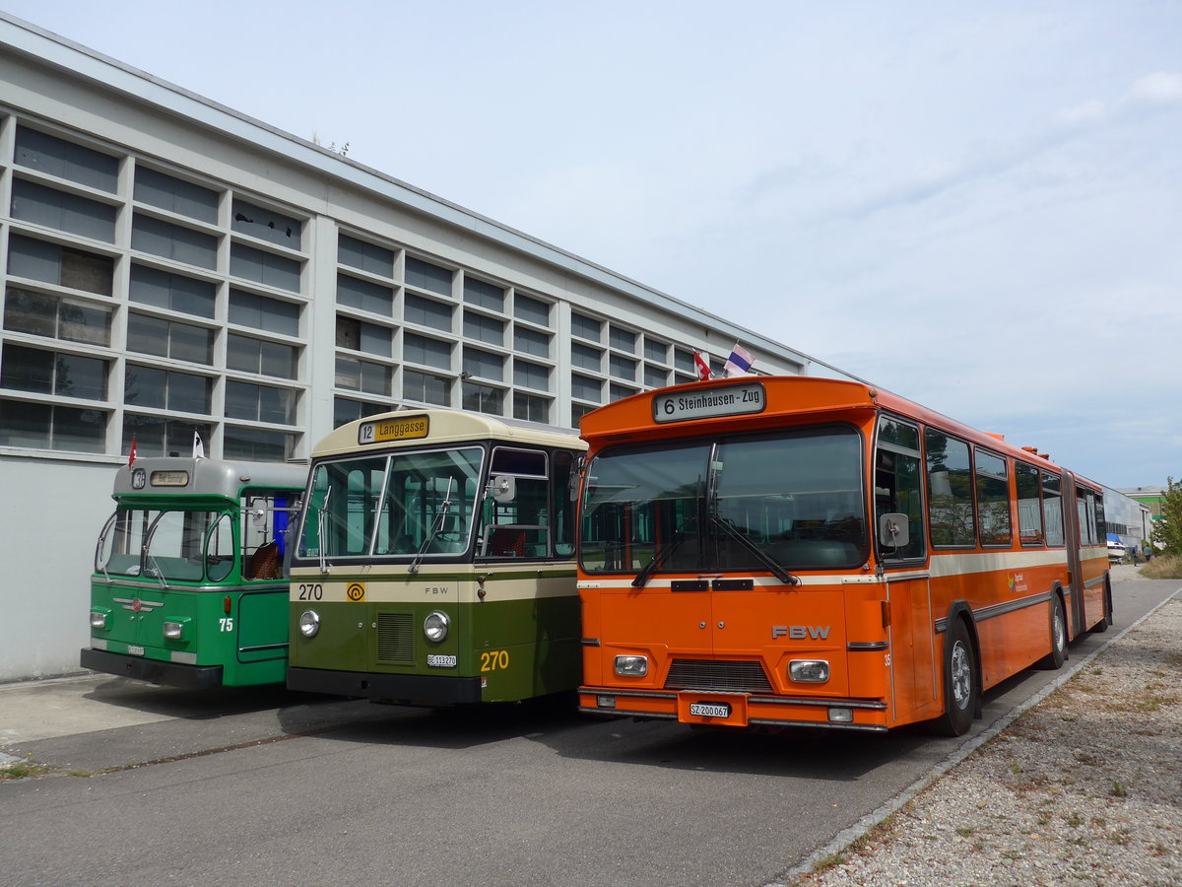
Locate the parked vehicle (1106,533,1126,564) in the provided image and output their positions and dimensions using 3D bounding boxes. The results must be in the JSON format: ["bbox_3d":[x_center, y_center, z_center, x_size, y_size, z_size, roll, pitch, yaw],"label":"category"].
[{"bbox_3d":[43.742,8.941,84.000,2.300,2.650,5.800,-1,-7,-5],"label":"parked vehicle"}]

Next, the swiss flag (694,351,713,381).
[{"bbox_3d":[0.902,-0.615,7.920,0.170,0.250,0.090,-6,-8,33],"label":"swiss flag"}]

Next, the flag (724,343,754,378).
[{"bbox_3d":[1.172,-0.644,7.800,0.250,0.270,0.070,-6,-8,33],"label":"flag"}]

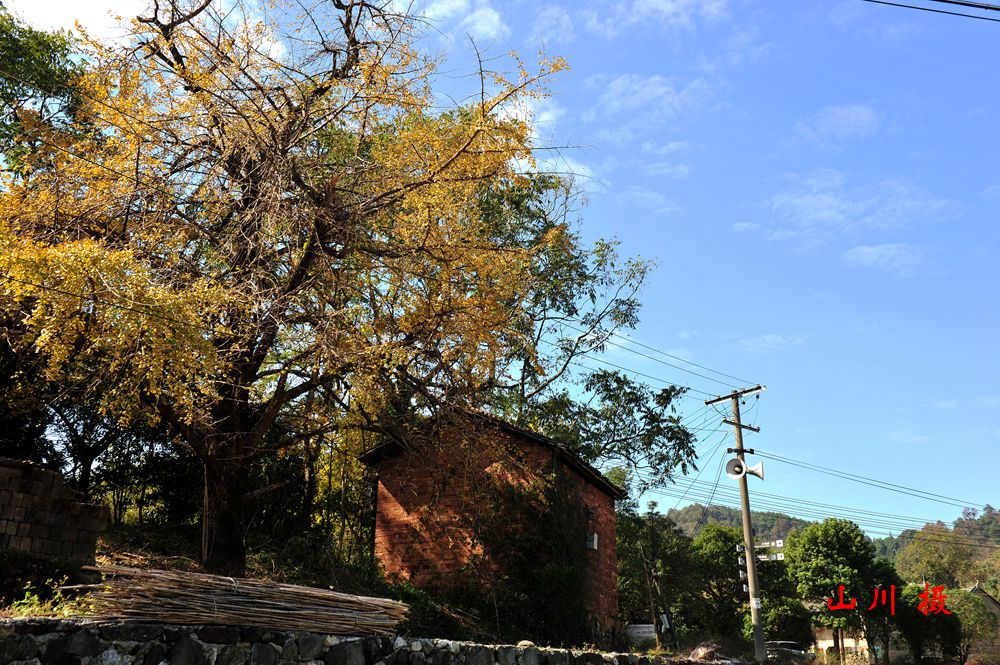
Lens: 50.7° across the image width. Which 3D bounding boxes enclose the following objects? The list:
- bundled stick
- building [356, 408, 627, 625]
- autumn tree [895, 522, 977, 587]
[{"bbox_3d":[-2.118,2.314,8.887,2.744,0.400,0.500,13,-24,-32],"label":"bundled stick"},{"bbox_3d":[0.050,4.009,21.734,4.078,3.686,4.908,-7,-21,20],"label":"building"},{"bbox_3d":[39.227,20.807,95.000,7.300,7.500,7.200,-8,-21,21],"label":"autumn tree"}]

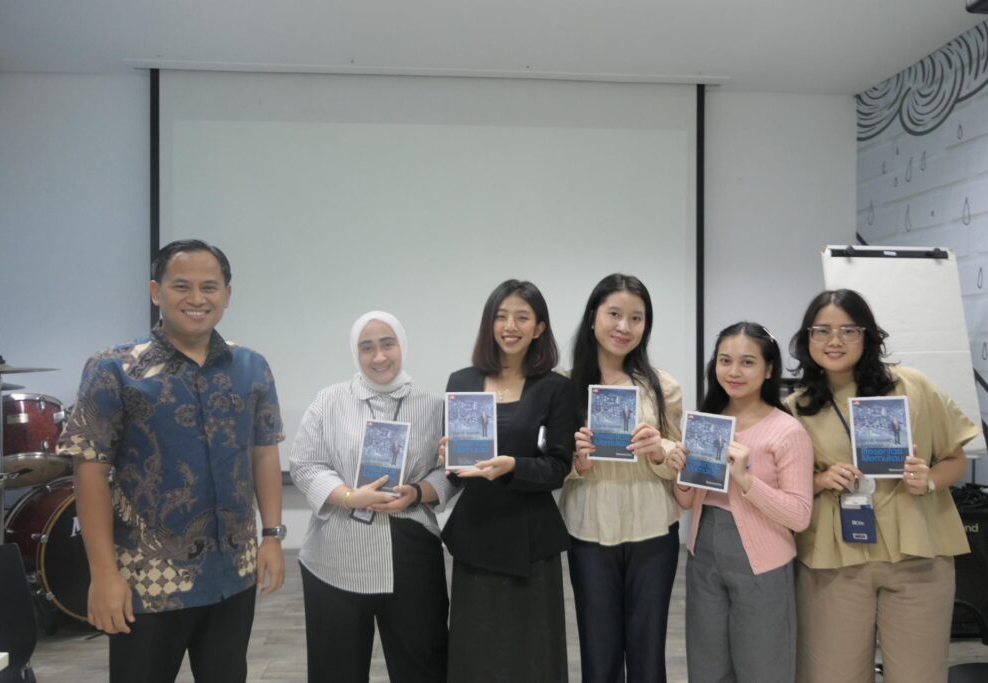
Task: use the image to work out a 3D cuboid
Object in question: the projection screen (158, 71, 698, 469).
[{"bbox_3d":[-0.417,-0.461,4.630,3.660,2.640,0.050,0,0,-3],"label":"projection screen"}]

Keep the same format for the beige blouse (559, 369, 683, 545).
[{"bbox_3d":[0.381,0.346,2.090,0.380,0.520,0.270,0,0,7],"label":"beige blouse"}]

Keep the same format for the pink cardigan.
[{"bbox_3d":[0.763,0.443,2.070,0.410,0.480,0.290,0,0,25],"label":"pink cardigan"}]

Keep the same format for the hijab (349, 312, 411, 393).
[{"bbox_3d":[-0.333,0.029,2.000,0.190,0.250,0.230,0,0,-9],"label":"hijab"}]

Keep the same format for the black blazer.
[{"bbox_3d":[0.041,0.383,2.060,0.400,0.610,0.280,0,0,5],"label":"black blazer"}]

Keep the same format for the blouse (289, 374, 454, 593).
[{"bbox_3d":[-0.366,0.415,2.040,0.480,0.610,0.320,0,0,-8],"label":"blouse"}]

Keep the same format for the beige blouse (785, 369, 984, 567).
[{"bbox_3d":[1.093,0.346,1.950,0.500,0.560,0.320,0,0,19],"label":"beige blouse"}]

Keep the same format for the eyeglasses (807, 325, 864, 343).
[{"bbox_3d":[0.948,-0.022,1.890,0.142,0.048,0.140,0,0,24],"label":"eyeglasses"}]

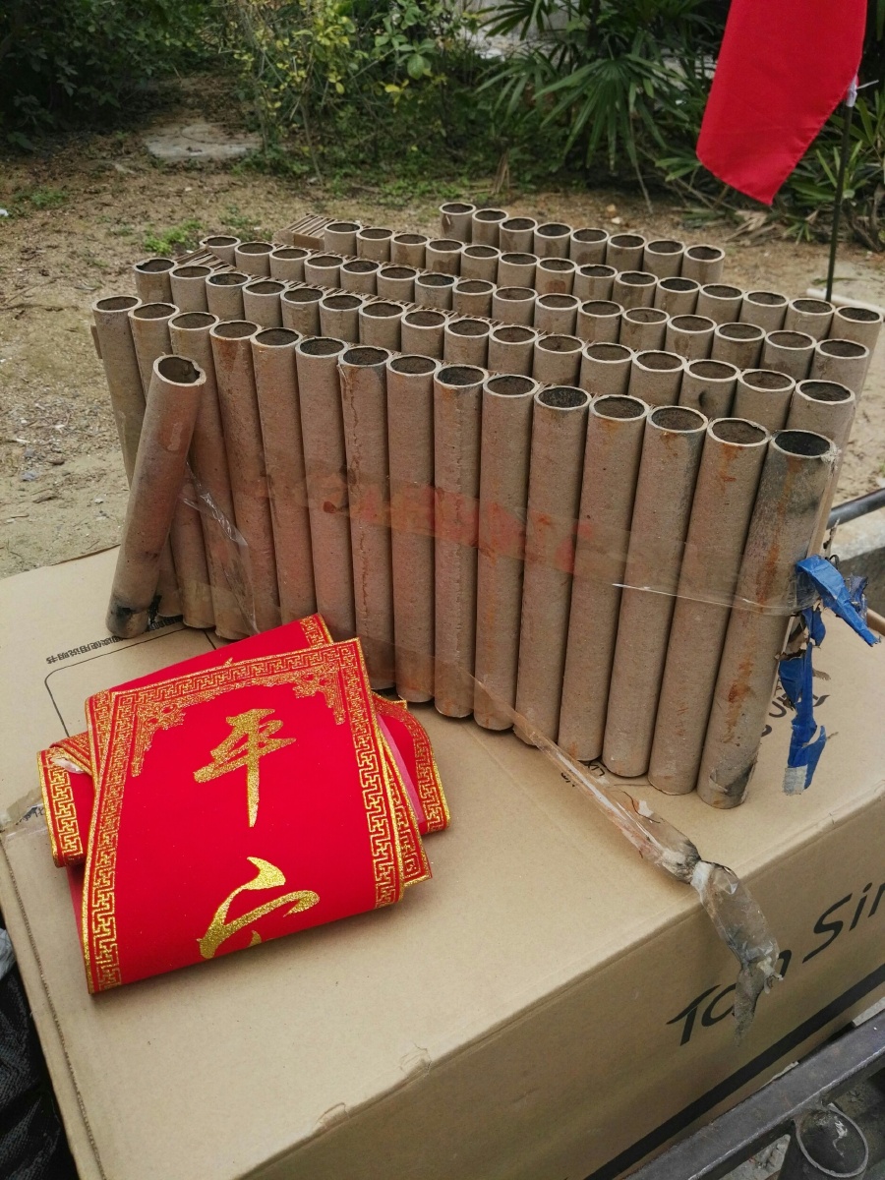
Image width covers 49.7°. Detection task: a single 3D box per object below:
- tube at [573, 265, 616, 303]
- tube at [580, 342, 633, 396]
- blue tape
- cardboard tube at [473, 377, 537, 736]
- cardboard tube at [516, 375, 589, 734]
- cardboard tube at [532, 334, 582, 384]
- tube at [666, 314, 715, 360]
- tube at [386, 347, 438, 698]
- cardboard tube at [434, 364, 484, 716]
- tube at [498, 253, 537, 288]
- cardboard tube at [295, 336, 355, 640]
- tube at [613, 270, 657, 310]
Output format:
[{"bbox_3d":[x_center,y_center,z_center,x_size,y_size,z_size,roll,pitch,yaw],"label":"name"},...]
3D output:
[{"bbox_3d":[0.121,-0.143,0.836,0.034,0.271,0.034,16,39,20],"label":"tube"},{"bbox_3d":[0.119,-0.049,0.761,0.036,0.294,0.036,16,39,21],"label":"tube"},{"bbox_3d":[0.258,0.066,0.664,0.060,0.188,0.045,17,39,21],"label":"blue tape"},{"bbox_3d":[0.045,-0.014,0.710,0.036,0.294,0.036,0,36,0],"label":"cardboard tube"},{"bbox_3d":[0.079,-0.005,0.704,0.037,0.295,0.037,0,35,0],"label":"cardboard tube"},{"bbox_3d":[0.076,-0.053,0.711,0.034,0.271,0.034,16,39,20],"label":"cardboard tube"},{"bbox_3d":[0.190,-0.083,0.812,0.036,0.294,0.036,16,39,21],"label":"tube"},{"bbox_3d":[-0.022,-0.035,0.745,0.037,0.295,0.037,0,36,0],"label":"tube"},{"bbox_3d":[0.012,-0.025,0.732,0.037,0.295,0.037,0,36,0],"label":"cardboard tube"},{"bbox_3d":[0.061,-0.160,0.858,0.034,0.271,0.034,16,39,20],"label":"tube"},{"bbox_3d":[-0.089,-0.054,0.761,0.036,0.294,0.036,1,36,-1],"label":"cardboard tube"},{"bbox_3d":[0.166,-0.146,0.904,0.037,0.295,0.037,17,39,21],"label":"tube"}]

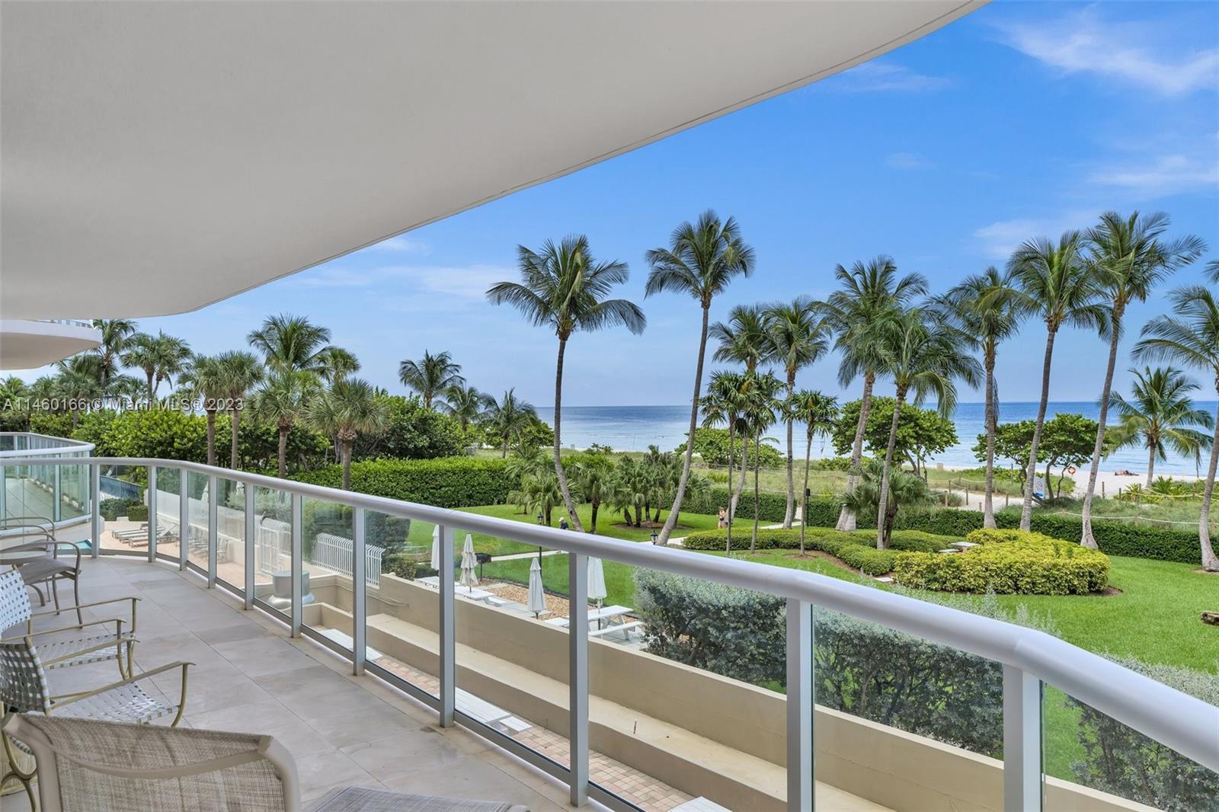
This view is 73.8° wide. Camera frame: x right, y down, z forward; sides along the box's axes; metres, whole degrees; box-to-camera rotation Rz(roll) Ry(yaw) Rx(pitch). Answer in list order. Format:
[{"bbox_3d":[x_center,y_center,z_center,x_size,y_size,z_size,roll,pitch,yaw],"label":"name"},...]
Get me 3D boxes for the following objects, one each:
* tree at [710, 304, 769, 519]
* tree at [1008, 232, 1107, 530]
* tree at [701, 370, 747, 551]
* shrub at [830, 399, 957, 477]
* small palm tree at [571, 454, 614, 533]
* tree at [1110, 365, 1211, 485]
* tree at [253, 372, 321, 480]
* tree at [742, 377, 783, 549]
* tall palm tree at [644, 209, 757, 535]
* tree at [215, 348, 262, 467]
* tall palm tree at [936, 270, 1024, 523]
[{"bbox_3d":[7.740,0.501,47.500,3.900,12.919,4.200,0,0,9],"label":"tree"},{"bbox_3d":[22.342,-0.807,40.517,4.940,15.760,4.690,-1,0,0],"label":"tree"},{"bbox_3d":[5.570,2.727,39.443,2.220,8.970,2.110,-1,0,0],"label":"tree"},{"bbox_3d":[24.578,2.913,70.000,10.800,7.304,9.000,0,0,0],"label":"shrub"},{"bbox_3d":[-0.880,4.640,43.000,2.220,4.230,2.300,0,0,0],"label":"small palm tree"},{"bbox_3d":[45.478,1.767,67.000,8.000,9.975,7.600,0,0,34],"label":"tree"},{"bbox_3d":[-17.288,2.448,43.500,3.400,8.771,3.400,0,0,-22],"label":"tree"},{"bbox_3d":[7.240,2.647,38.600,2.050,8.553,2.100,0,0,11],"label":"tree"},{"bbox_3d":[4.487,-1.389,40.500,5.600,16.689,5.800,0,0,6],"label":"tall palm tree"},{"bbox_3d":[-25.563,1.837,56.000,3.410,11.290,3.240,-1,0,0],"label":"tree"},{"bbox_3d":[18.540,-0.170,40.500,4.370,13.530,4.400,0,0,0],"label":"tall palm tree"}]

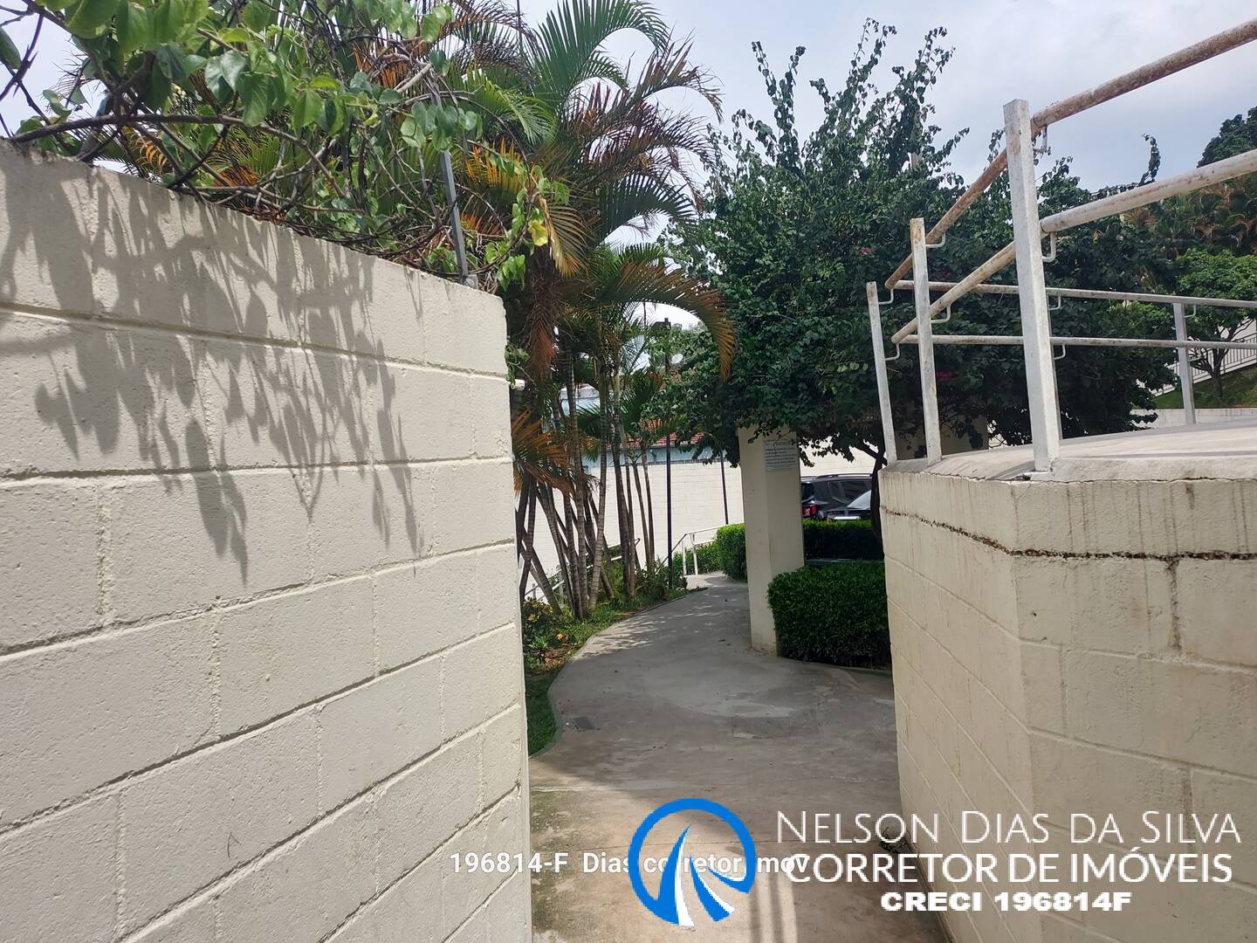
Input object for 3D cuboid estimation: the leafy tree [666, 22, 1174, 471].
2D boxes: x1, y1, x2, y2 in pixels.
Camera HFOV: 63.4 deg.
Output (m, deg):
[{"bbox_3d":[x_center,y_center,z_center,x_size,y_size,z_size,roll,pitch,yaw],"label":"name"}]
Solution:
[{"bbox_3d":[2.950,-1.500,10.200,5.000,5.700,4.500,-3,1,0],"label":"leafy tree"}]

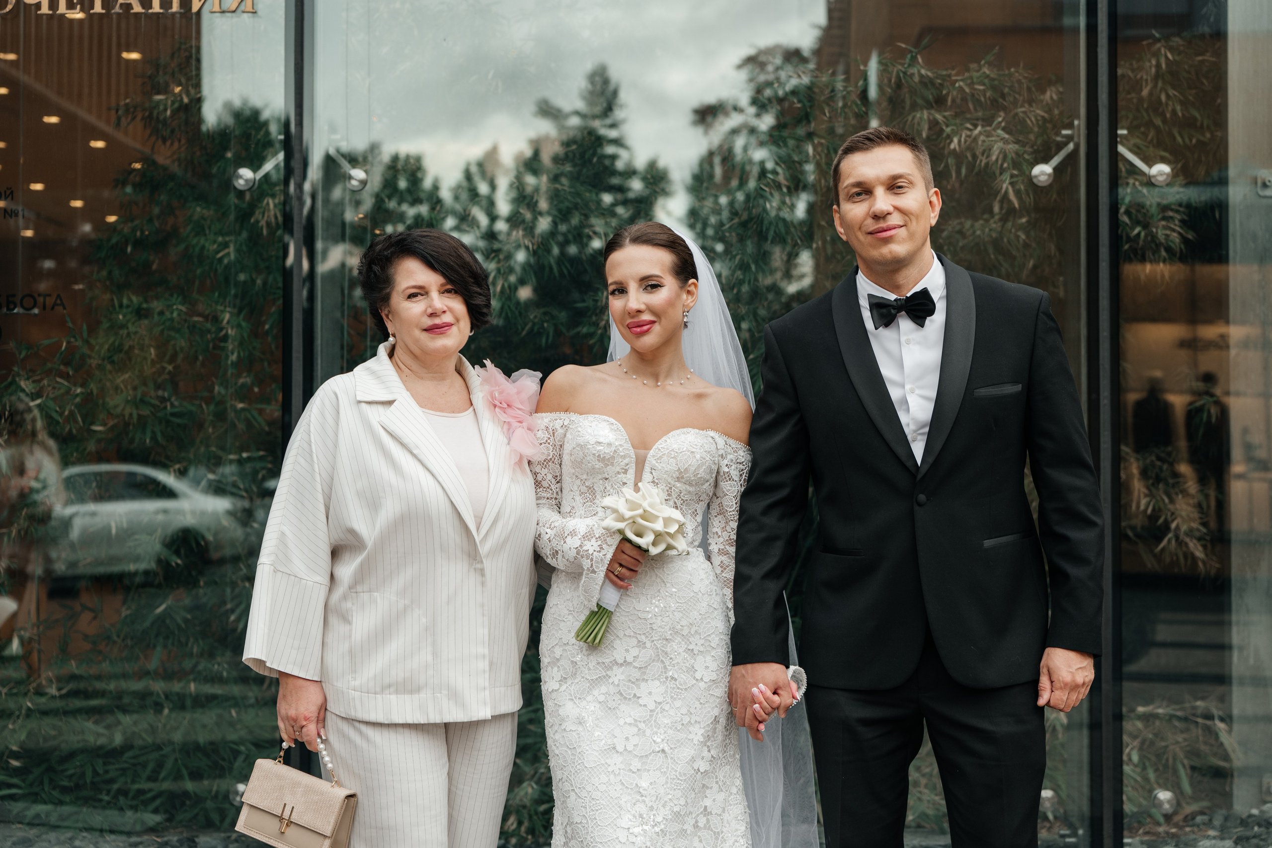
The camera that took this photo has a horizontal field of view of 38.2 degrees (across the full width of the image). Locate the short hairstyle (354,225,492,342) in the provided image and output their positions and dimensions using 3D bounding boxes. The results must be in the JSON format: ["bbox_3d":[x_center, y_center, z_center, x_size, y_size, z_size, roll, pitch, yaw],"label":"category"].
[{"bbox_3d":[-0.359,-0.235,3.120,0.215,0.195,0.220,-4,-6,-16],"label":"short hairstyle"}]

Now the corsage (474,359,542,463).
[{"bbox_3d":[-0.214,-0.022,3.080,0.120,0.170,0.090,1,-2,-19],"label":"corsage"}]

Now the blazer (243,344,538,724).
[{"bbox_3d":[-0.410,0.186,3.140,0.525,0.635,0.310,1,-2,-20],"label":"blazer"}]

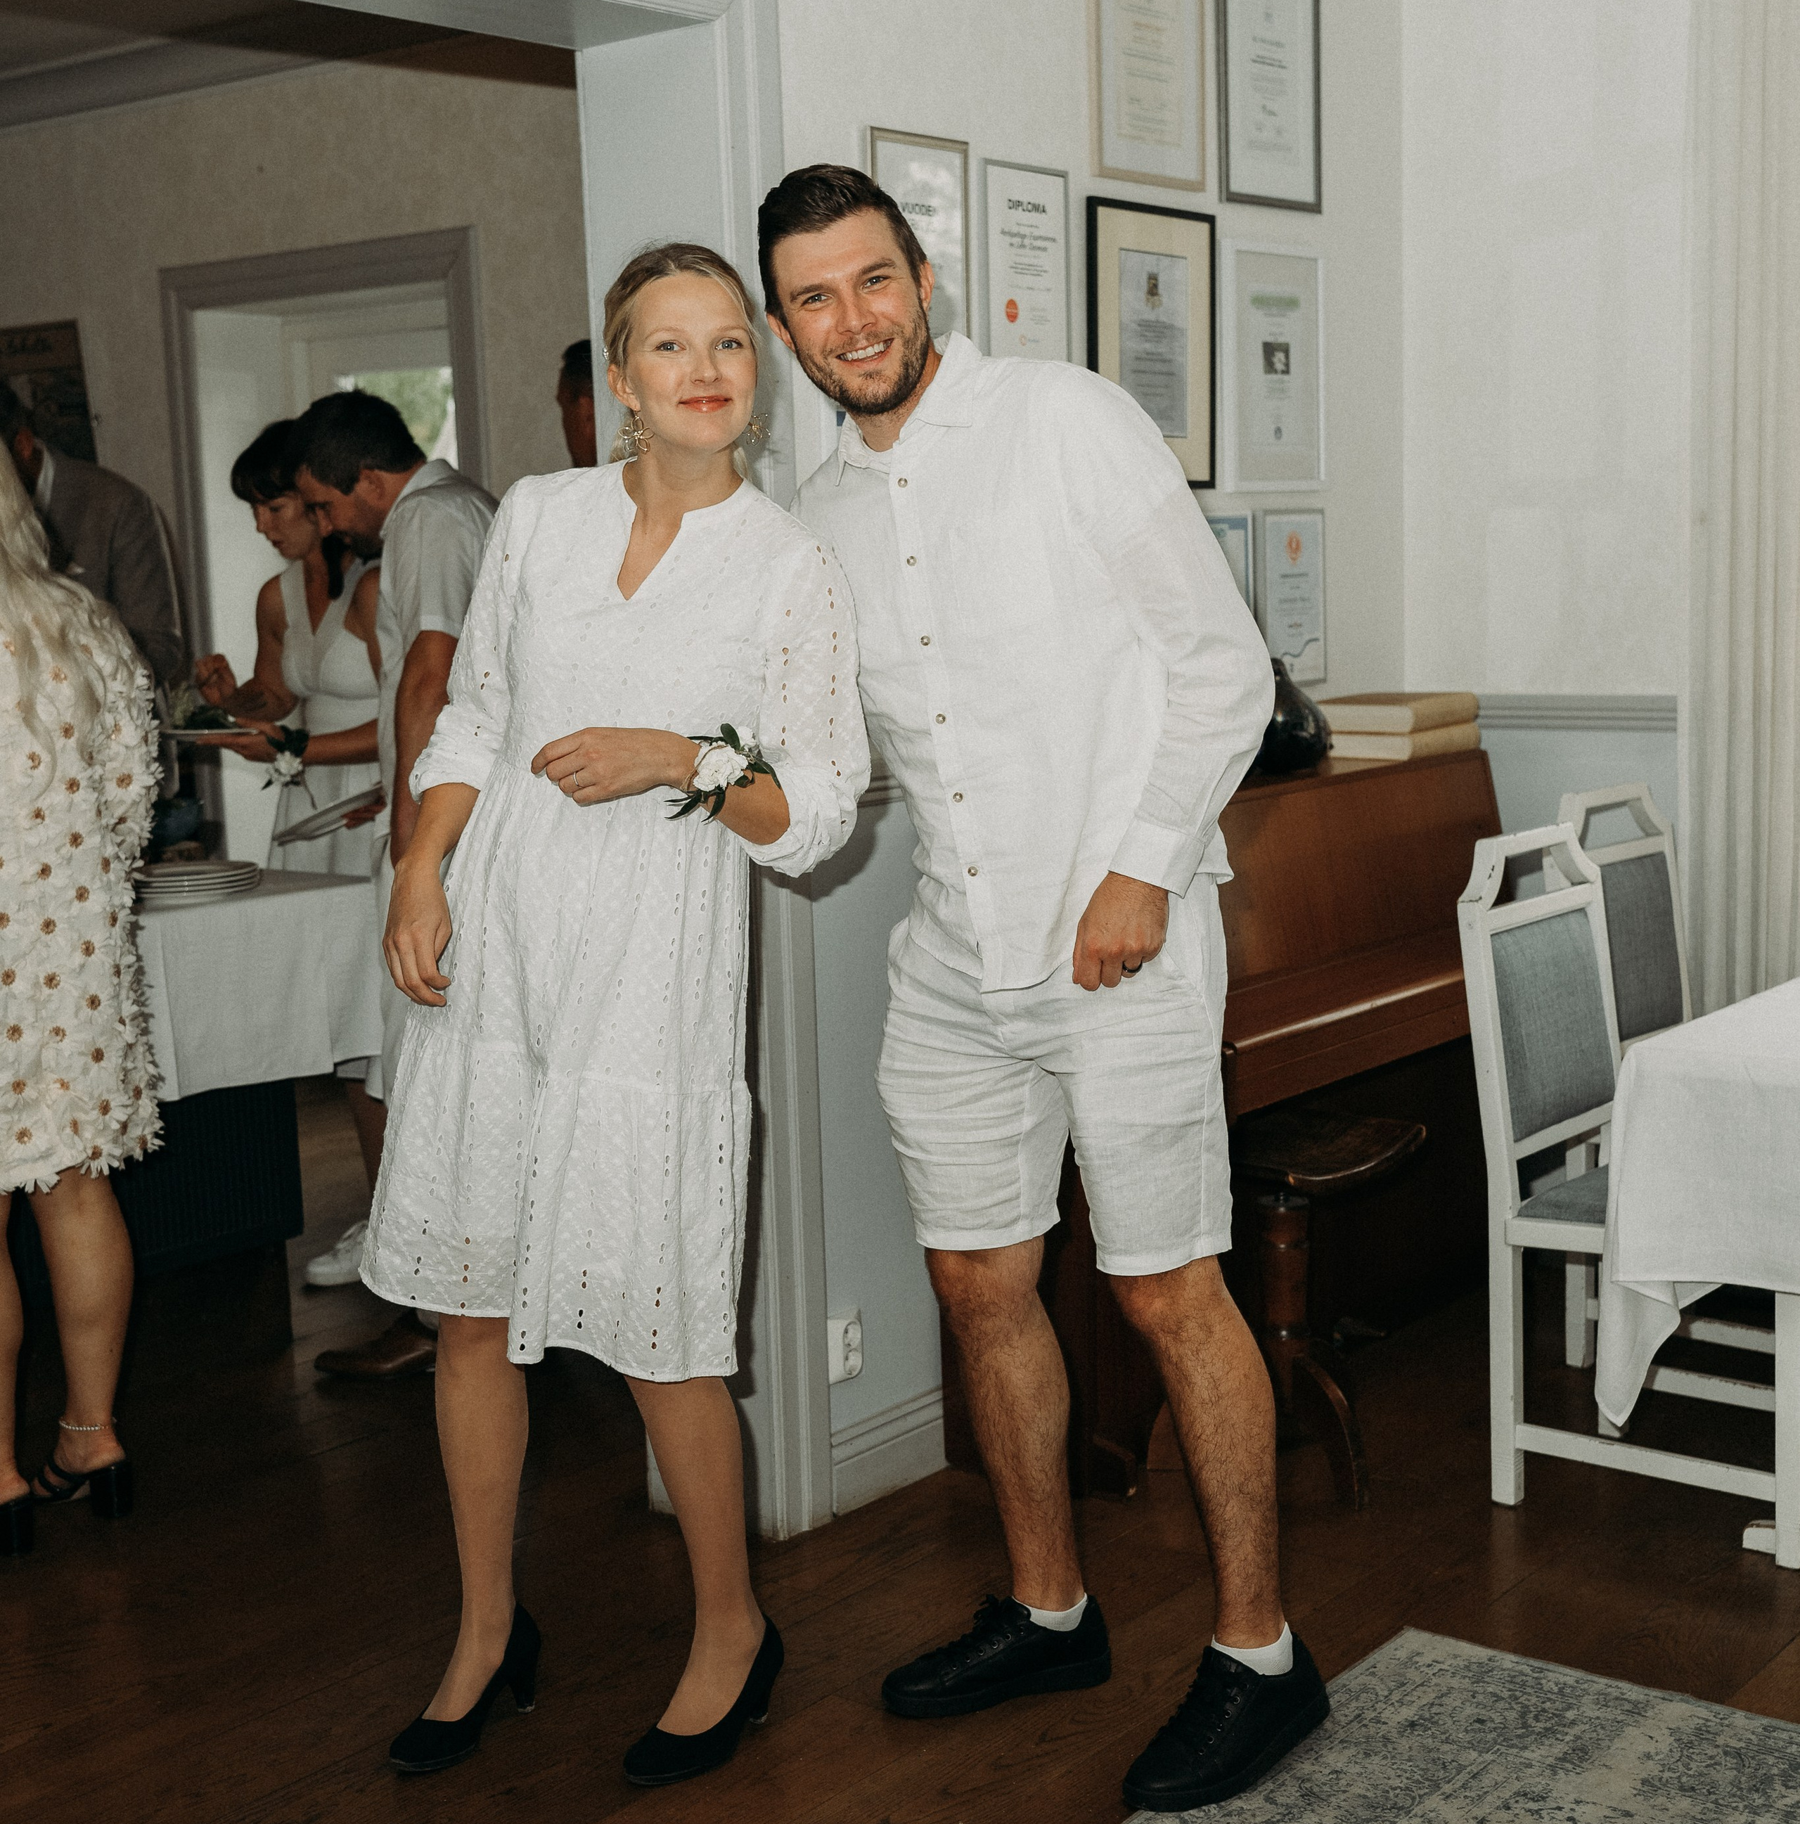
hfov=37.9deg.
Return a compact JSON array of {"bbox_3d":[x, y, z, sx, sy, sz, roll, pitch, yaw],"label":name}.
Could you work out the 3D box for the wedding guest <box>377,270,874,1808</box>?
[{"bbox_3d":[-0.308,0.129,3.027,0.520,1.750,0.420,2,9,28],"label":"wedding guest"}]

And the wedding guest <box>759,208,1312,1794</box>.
[{"bbox_3d":[0.185,0.077,3.034,0.580,1.820,0.480,4,10,35],"label":"wedding guest"}]

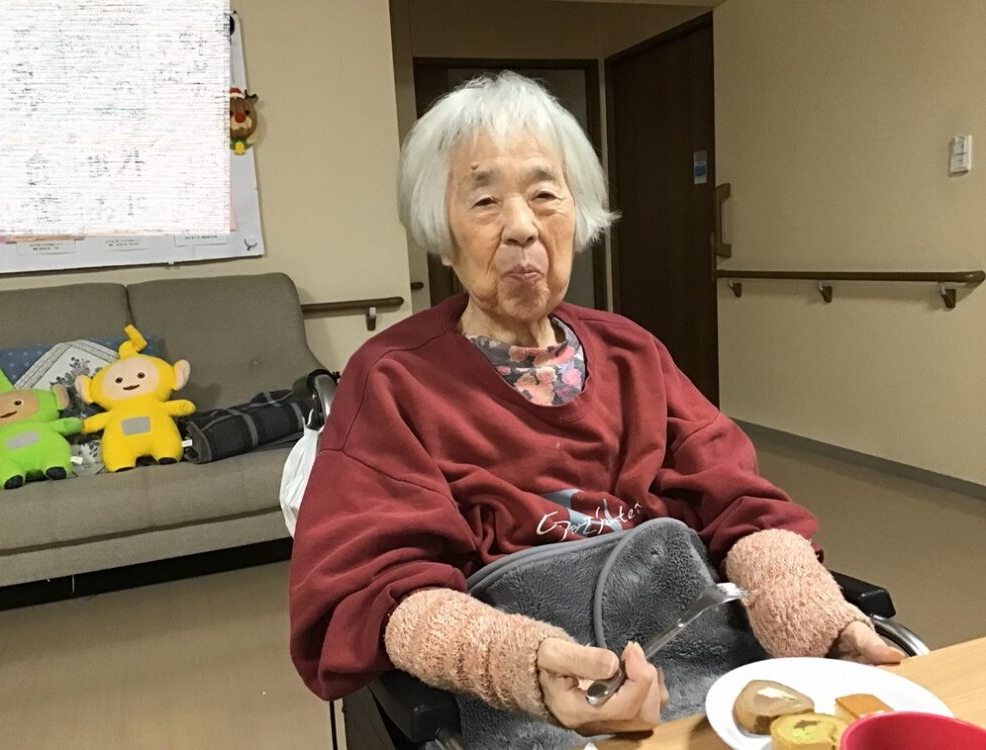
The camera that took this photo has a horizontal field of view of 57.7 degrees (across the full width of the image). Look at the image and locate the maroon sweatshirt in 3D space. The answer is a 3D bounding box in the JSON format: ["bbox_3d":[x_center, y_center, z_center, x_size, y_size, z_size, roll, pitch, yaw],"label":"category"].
[{"bbox_3d":[0.066,0.117,0.998,0.590,0.450,0.360,-6,9,-20],"label":"maroon sweatshirt"}]

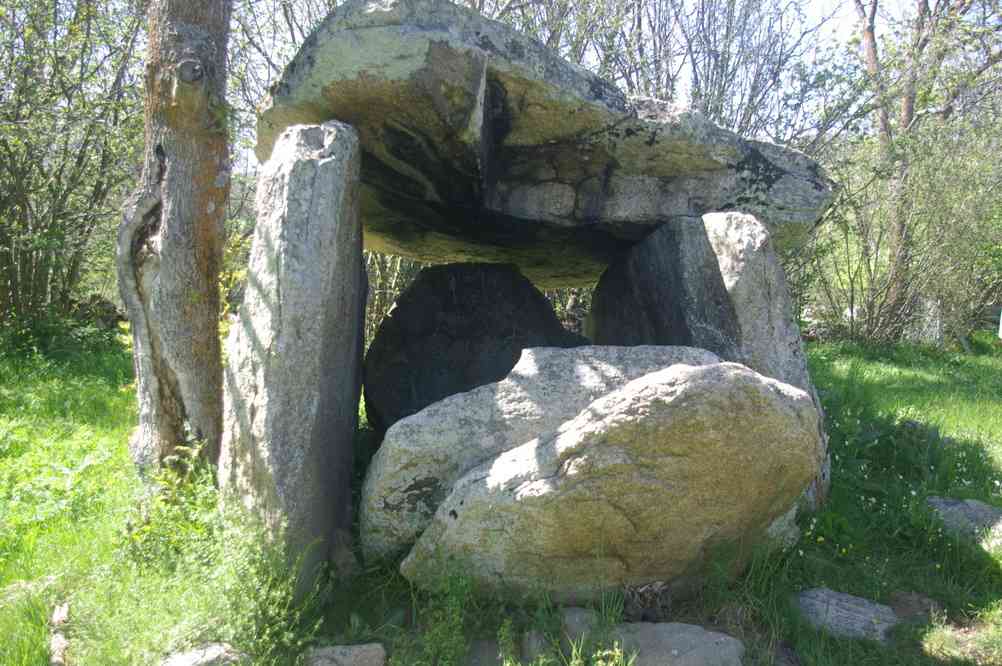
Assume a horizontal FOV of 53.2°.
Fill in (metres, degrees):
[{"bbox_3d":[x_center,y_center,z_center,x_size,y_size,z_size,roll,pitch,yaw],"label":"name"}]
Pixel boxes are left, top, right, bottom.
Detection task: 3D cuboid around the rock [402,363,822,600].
[{"bbox_3d":[0.510,0.660,4.720,1.900,1.030,0.680,0,4,0],"label":"rock"}]

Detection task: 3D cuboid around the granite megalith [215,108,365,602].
[{"bbox_3d":[-1.010,0.100,4.880,0.580,2.130,0.700,0,4,0],"label":"granite megalith"}]

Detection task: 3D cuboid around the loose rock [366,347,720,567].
[{"bbox_3d":[0.260,0.580,5.280,1.950,1.050,0.620,0,4,0],"label":"loose rock"}]

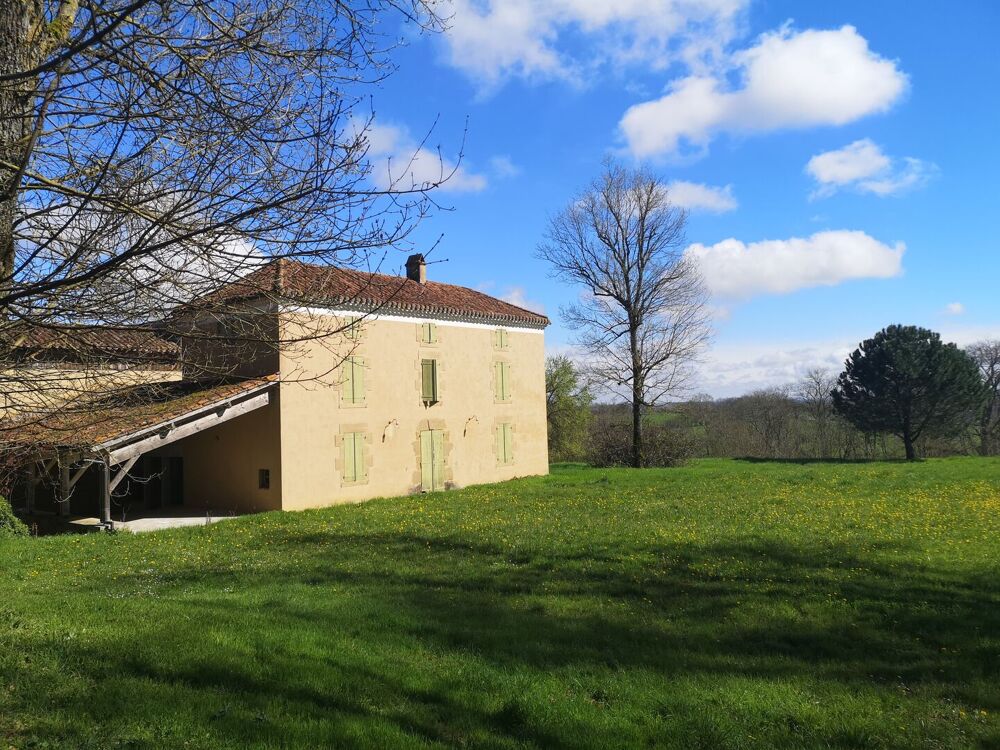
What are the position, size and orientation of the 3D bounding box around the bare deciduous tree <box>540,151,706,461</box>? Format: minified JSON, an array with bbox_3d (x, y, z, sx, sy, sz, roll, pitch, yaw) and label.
[{"bbox_3d":[6.400,-3.150,40.300,8.800,15.800,8.400,-2,-2,9],"label":"bare deciduous tree"}]

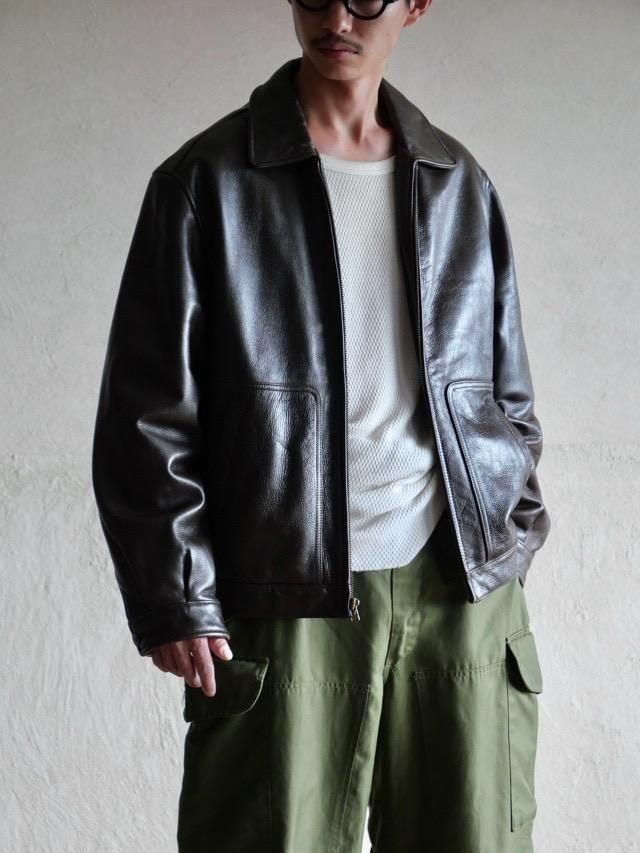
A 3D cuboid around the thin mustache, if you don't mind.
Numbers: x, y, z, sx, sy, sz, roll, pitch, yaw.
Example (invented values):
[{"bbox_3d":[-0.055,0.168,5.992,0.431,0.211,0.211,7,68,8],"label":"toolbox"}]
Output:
[{"bbox_3d":[0.021,-0.464,3.000,0.053,0.013,0.017,8,13,17],"label":"thin mustache"}]

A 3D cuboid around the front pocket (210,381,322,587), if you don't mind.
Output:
[{"bbox_3d":[-0.070,0.068,3.010,0.150,0.240,0.050,0,5,2],"label":"front pocket"}]

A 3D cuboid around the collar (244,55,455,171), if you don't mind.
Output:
[{"bbox_3d":[0.041,-0.398,3.100,0.250,0.135,0.170,-2,5,-22],"label":"collar"}]

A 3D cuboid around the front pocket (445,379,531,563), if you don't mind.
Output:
[{"bbox_3d":[0.212,0.055,3.100,0.130,0.230,0.055,-10,6,-39],"label":"front pocket"}]

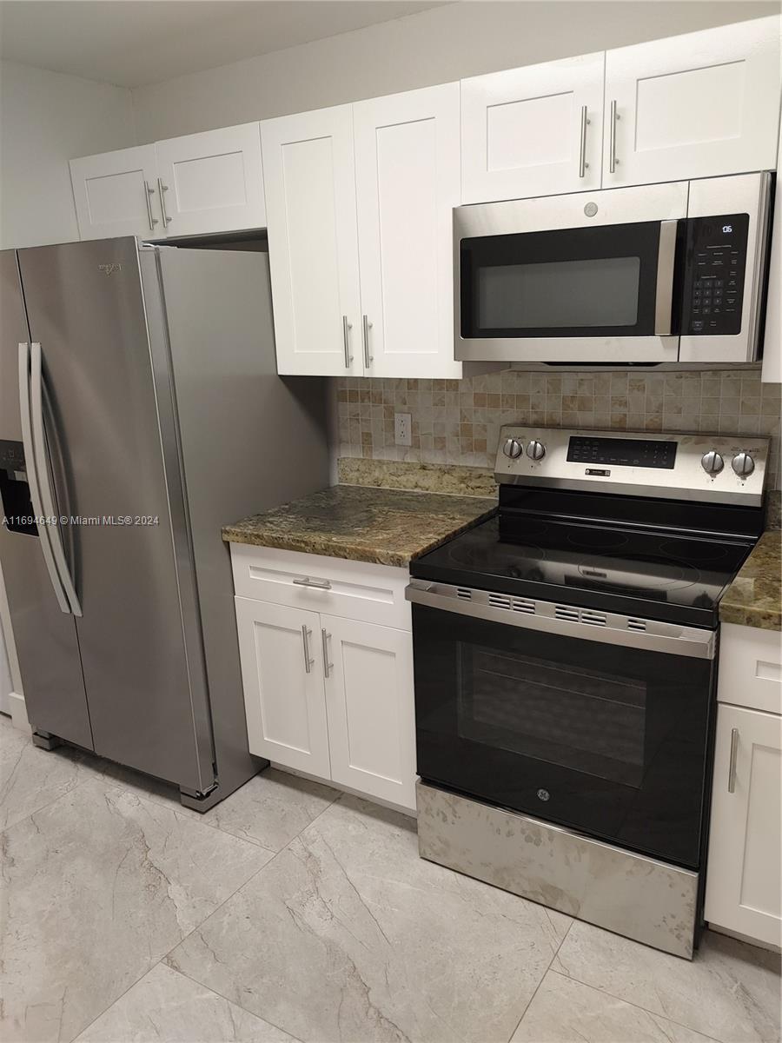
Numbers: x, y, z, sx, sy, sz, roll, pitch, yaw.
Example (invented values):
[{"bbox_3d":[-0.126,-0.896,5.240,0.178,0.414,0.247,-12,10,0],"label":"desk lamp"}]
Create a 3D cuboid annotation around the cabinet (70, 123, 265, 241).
[{"bbox_3d":[-0.686,-1.151,2.771,0.901,0.300,0.328,7,18,31],"label":"cabinet"}]

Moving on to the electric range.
[{"bbox_3d":[0.545,0.382,2.182,0.759,1.192,0.680,7,18,31],"label":"electric range"}]

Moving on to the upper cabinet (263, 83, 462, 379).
[{"bbox_3d":[-0.009,-0.844,2.420,0.679,0.755,0.328,7,18,31],"label":"upper cabinet"}]

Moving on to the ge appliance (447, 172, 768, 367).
[{"bbox_3d":[0.587,-0.633,2.054,0.752,0.402,0.391,7,18,31],"label":"ge appliance"}]

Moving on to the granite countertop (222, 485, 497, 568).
[{"bbox_3d":[-0.057,-0.005,2.501,0.678,0.038,0.653,7,18,31],"label":"granite countertop"}]

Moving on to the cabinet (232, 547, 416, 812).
[{"bbox_3d":[-0.039,0.396,2.634,0.684,0.810,0.613,7,18,31],"label":"cabinet"}]

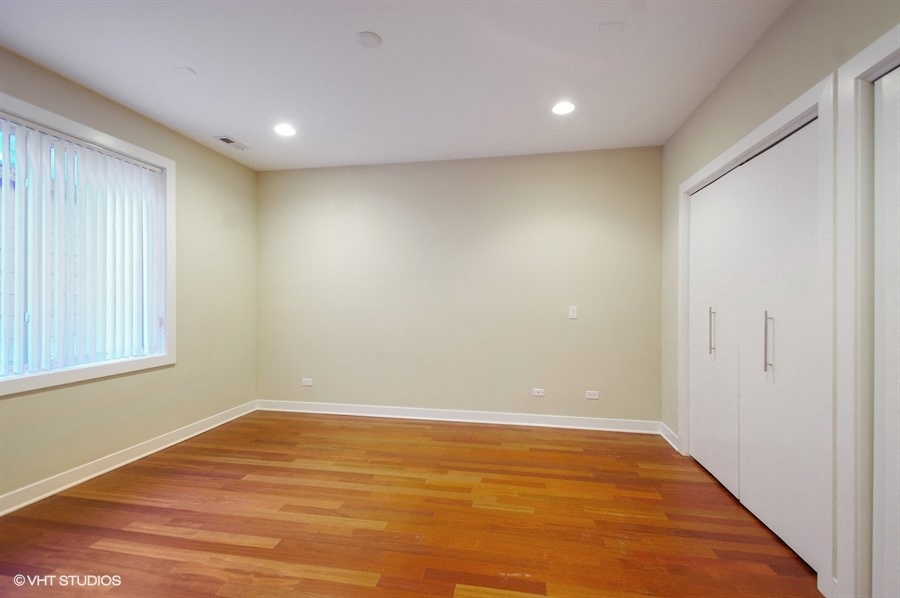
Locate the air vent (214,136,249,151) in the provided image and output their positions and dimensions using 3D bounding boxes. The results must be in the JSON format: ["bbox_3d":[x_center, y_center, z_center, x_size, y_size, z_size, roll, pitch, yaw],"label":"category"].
[{"bbox_3d":[-2.009,-1.430,3.441,0.145,0.020,0.280,0,0,10],"label":"air vent"}]

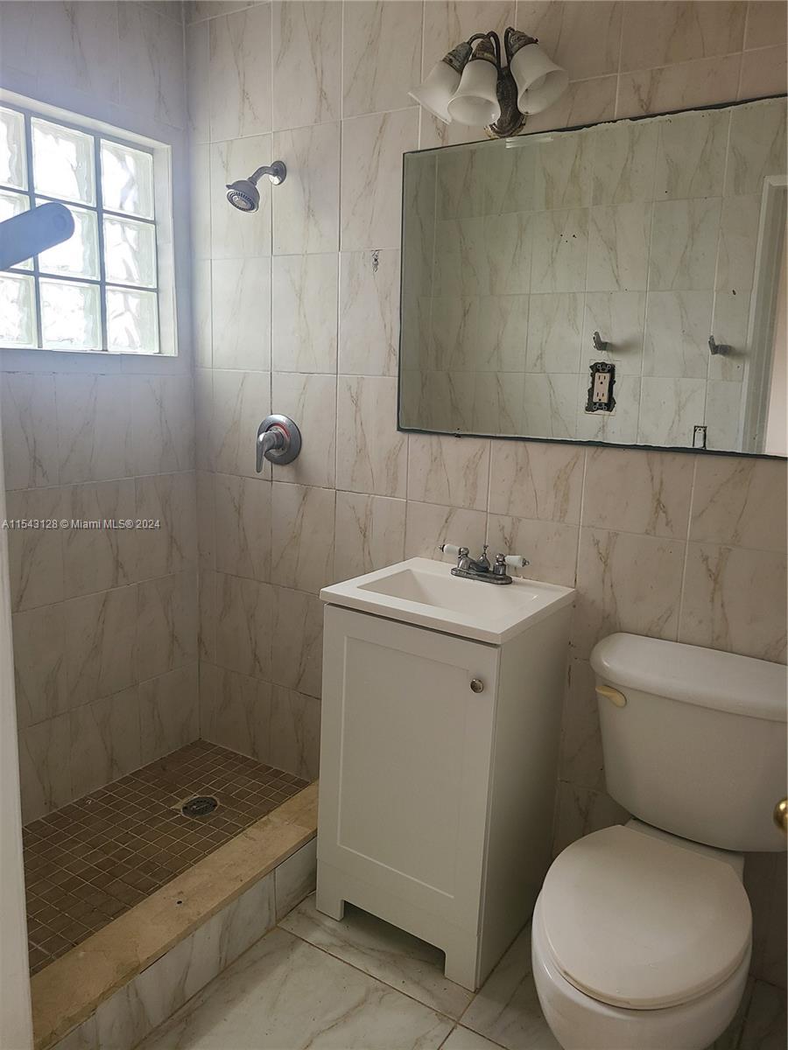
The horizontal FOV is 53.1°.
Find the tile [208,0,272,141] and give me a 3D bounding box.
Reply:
[{"bbox_3d":[-0.442,-1.304,2.292,0.249,0.334,0.009,9,14,33],"label":"tile"}]

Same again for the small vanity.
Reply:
[{"bbox_3d":[0.123,0.569,1.965,0.465,0.844,0.430,9,14,33],"label":"small vanity"}]

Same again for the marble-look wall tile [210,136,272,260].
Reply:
[{"bbox_3d":[-0.452,-0.973,2.351,0.248,0.333,0.010,9,14,33],"label":"marble-look wall tile"}]

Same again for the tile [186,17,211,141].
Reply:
[{"bbox_3d":[-0.588,-1.333,2.392,0.088,0.336,0.010,9,14,32],"label":"tile"}]

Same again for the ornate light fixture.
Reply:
[{"bbox_3d":[0.206,-1.010,1.775,0.398,0.227,0.222,9,14,32],"label":"ornate light fixture"}]

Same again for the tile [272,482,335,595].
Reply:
[{"bbox_3d":[-0.276,0.045,2.403,0.247,0.331,0.012,9,13,33],"label":"tile"}]

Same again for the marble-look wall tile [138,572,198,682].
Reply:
[{"bbox_3d":[-0.748,0.327,2.613,0.012,0.331,0.250,9,13,33],"label":"marble-look wall tile"}]

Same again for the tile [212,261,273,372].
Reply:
[{"bbox_3d":[-0.461,-0.642,2.408,0.247,0.331,0.012,9,13,33],"label":"tile"}]

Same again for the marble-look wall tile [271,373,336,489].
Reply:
[{"bbox_3d":[-0.266,-0.282,2.348,0.248,0.333,0.010,9,14,33],"label":"marble-look wall tile"}]

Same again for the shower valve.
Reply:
[{"bbox_3d":[-0.376,-0.247,2.375,0.166,0.178,0.090,9,14,33],"label":"shower valve"}]

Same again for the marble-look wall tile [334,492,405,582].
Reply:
[{"bbox_3d":[-0.071,0.080,2.287,0.249,0.334,0.009,9,14,33],"label":"marble-look wall tile"}]

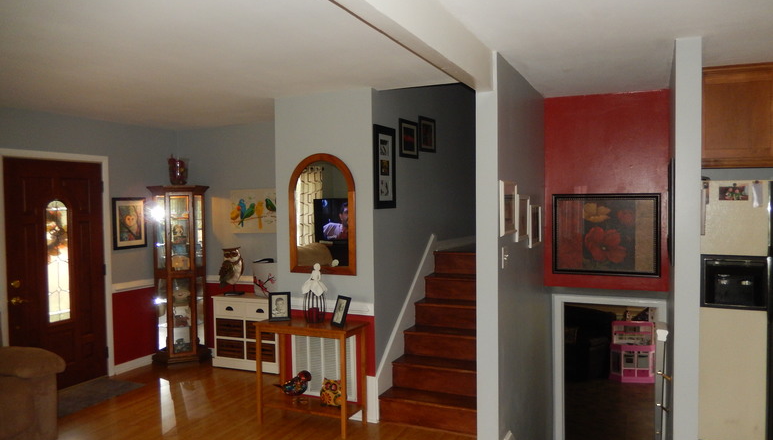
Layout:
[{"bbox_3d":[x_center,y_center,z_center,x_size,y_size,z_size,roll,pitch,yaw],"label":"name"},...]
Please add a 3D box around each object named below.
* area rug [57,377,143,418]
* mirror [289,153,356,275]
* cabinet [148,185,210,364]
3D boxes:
[{"bbox_3d":[-2.617,1.516,4.780,0.510,0.010,0.930,0,2,25],"label":"area rug"},{"bbox_3d":[-0.499,-0.045,4.303,0.600,0.925,0.035,0,2,25],"label":"mirror"},{"bbox_3d":[-2.167,0.567,5.941,0.620,1.810,0.440,-1,2,-20],"label":"cabinet"}]

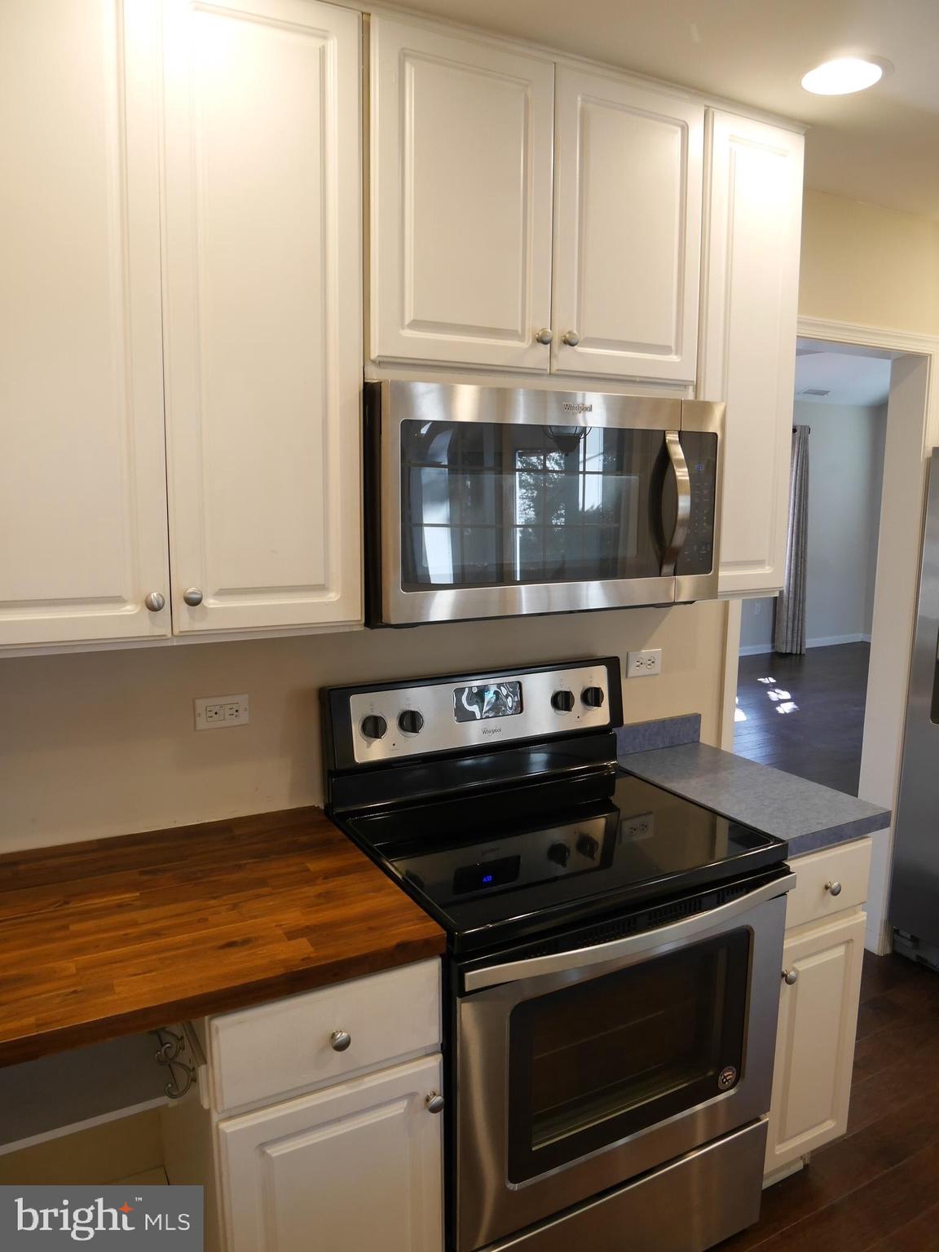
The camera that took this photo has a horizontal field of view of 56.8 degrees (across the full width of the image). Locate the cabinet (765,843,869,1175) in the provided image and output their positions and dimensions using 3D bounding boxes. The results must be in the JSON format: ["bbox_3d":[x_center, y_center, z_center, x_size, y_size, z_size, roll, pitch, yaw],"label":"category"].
[{"bbox_3d":[0.623,0.824,2.172,0.296,0.832,0.606,-5,10,-27],"label":"cabinet"}]

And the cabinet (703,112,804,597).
[{"bbox_3d":[0.547,-0.599,2.072,0.299,1.030,0.326,-5,10,-27],"label":"cabinet"}]

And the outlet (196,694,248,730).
[{"bbox_3d":[-0.514,0.181,1.813,0.112,0.069,0.009,-5,10,-27],"label":"outlet"}]

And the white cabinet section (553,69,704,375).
[{"bbox_3d":[0.245,-0.799,1.875,0.370,0.558,0.330,-5,10,-27],"label":"white cabinet section"}]

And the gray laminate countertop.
[{"bbox_3d":[0.638,0.395,2.102,0.322,0.038,0.621,-5,10,-27],"label":"gray laminate countertop"}]

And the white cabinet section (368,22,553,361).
[{"bbox_3d":[-0.082,-0.772,1.704,0.371,0.558,0.330,-5,10,-27],"label":"white cabinet section"}]

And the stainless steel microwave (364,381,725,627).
[{"bbox_3d":[0.099,-0.258,1.823,0.761,0.416,0.440,-5,10,-27],"label":"stainless steel microwave"}]

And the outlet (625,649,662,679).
[{"bbox_3d":[0.469,0.101,2.320,0.114,0.070,0.009,-5,10,-27],"label":"outlet"}]

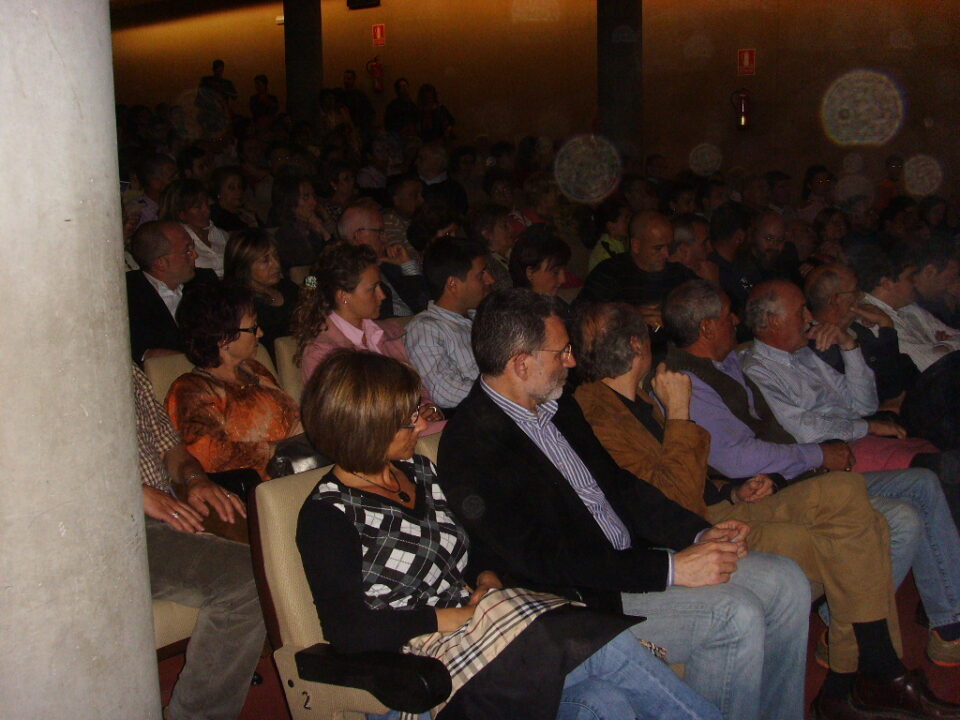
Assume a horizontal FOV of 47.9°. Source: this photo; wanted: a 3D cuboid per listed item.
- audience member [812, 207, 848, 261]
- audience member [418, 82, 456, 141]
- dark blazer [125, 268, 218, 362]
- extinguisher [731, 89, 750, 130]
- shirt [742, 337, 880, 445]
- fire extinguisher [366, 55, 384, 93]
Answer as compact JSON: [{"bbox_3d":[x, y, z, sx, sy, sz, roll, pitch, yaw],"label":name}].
[{"bbox_3d":[2.947,-0.580,8.597,0.720,1.250,0.480,5,10,33],"label":"audience member"},{"bbox_3d":[-0.575,-2.679,13.820,0.480,1.640,0.320,-7,10,-37],"label":"audience member"},{"bbox_3d":[-1.077,-0.073,3.680,0.390,0.560,0.490,5,10,33],"label":"dark blazer"},{"bbox_3d":[3.022,-2.895,12.500,0.210,0.490,0.180,4,10,30],"label":"extinguisher"},{"bbox_3d":[1.069,0.125,3.520,0.410,0.450,0.470,5,10,33],"label":"shirt"},{"bbox_3d":[-1.423,-3.900,14.800,0.210,0.510,0.180,4,10,30],"label":"fire extinguisher"}]

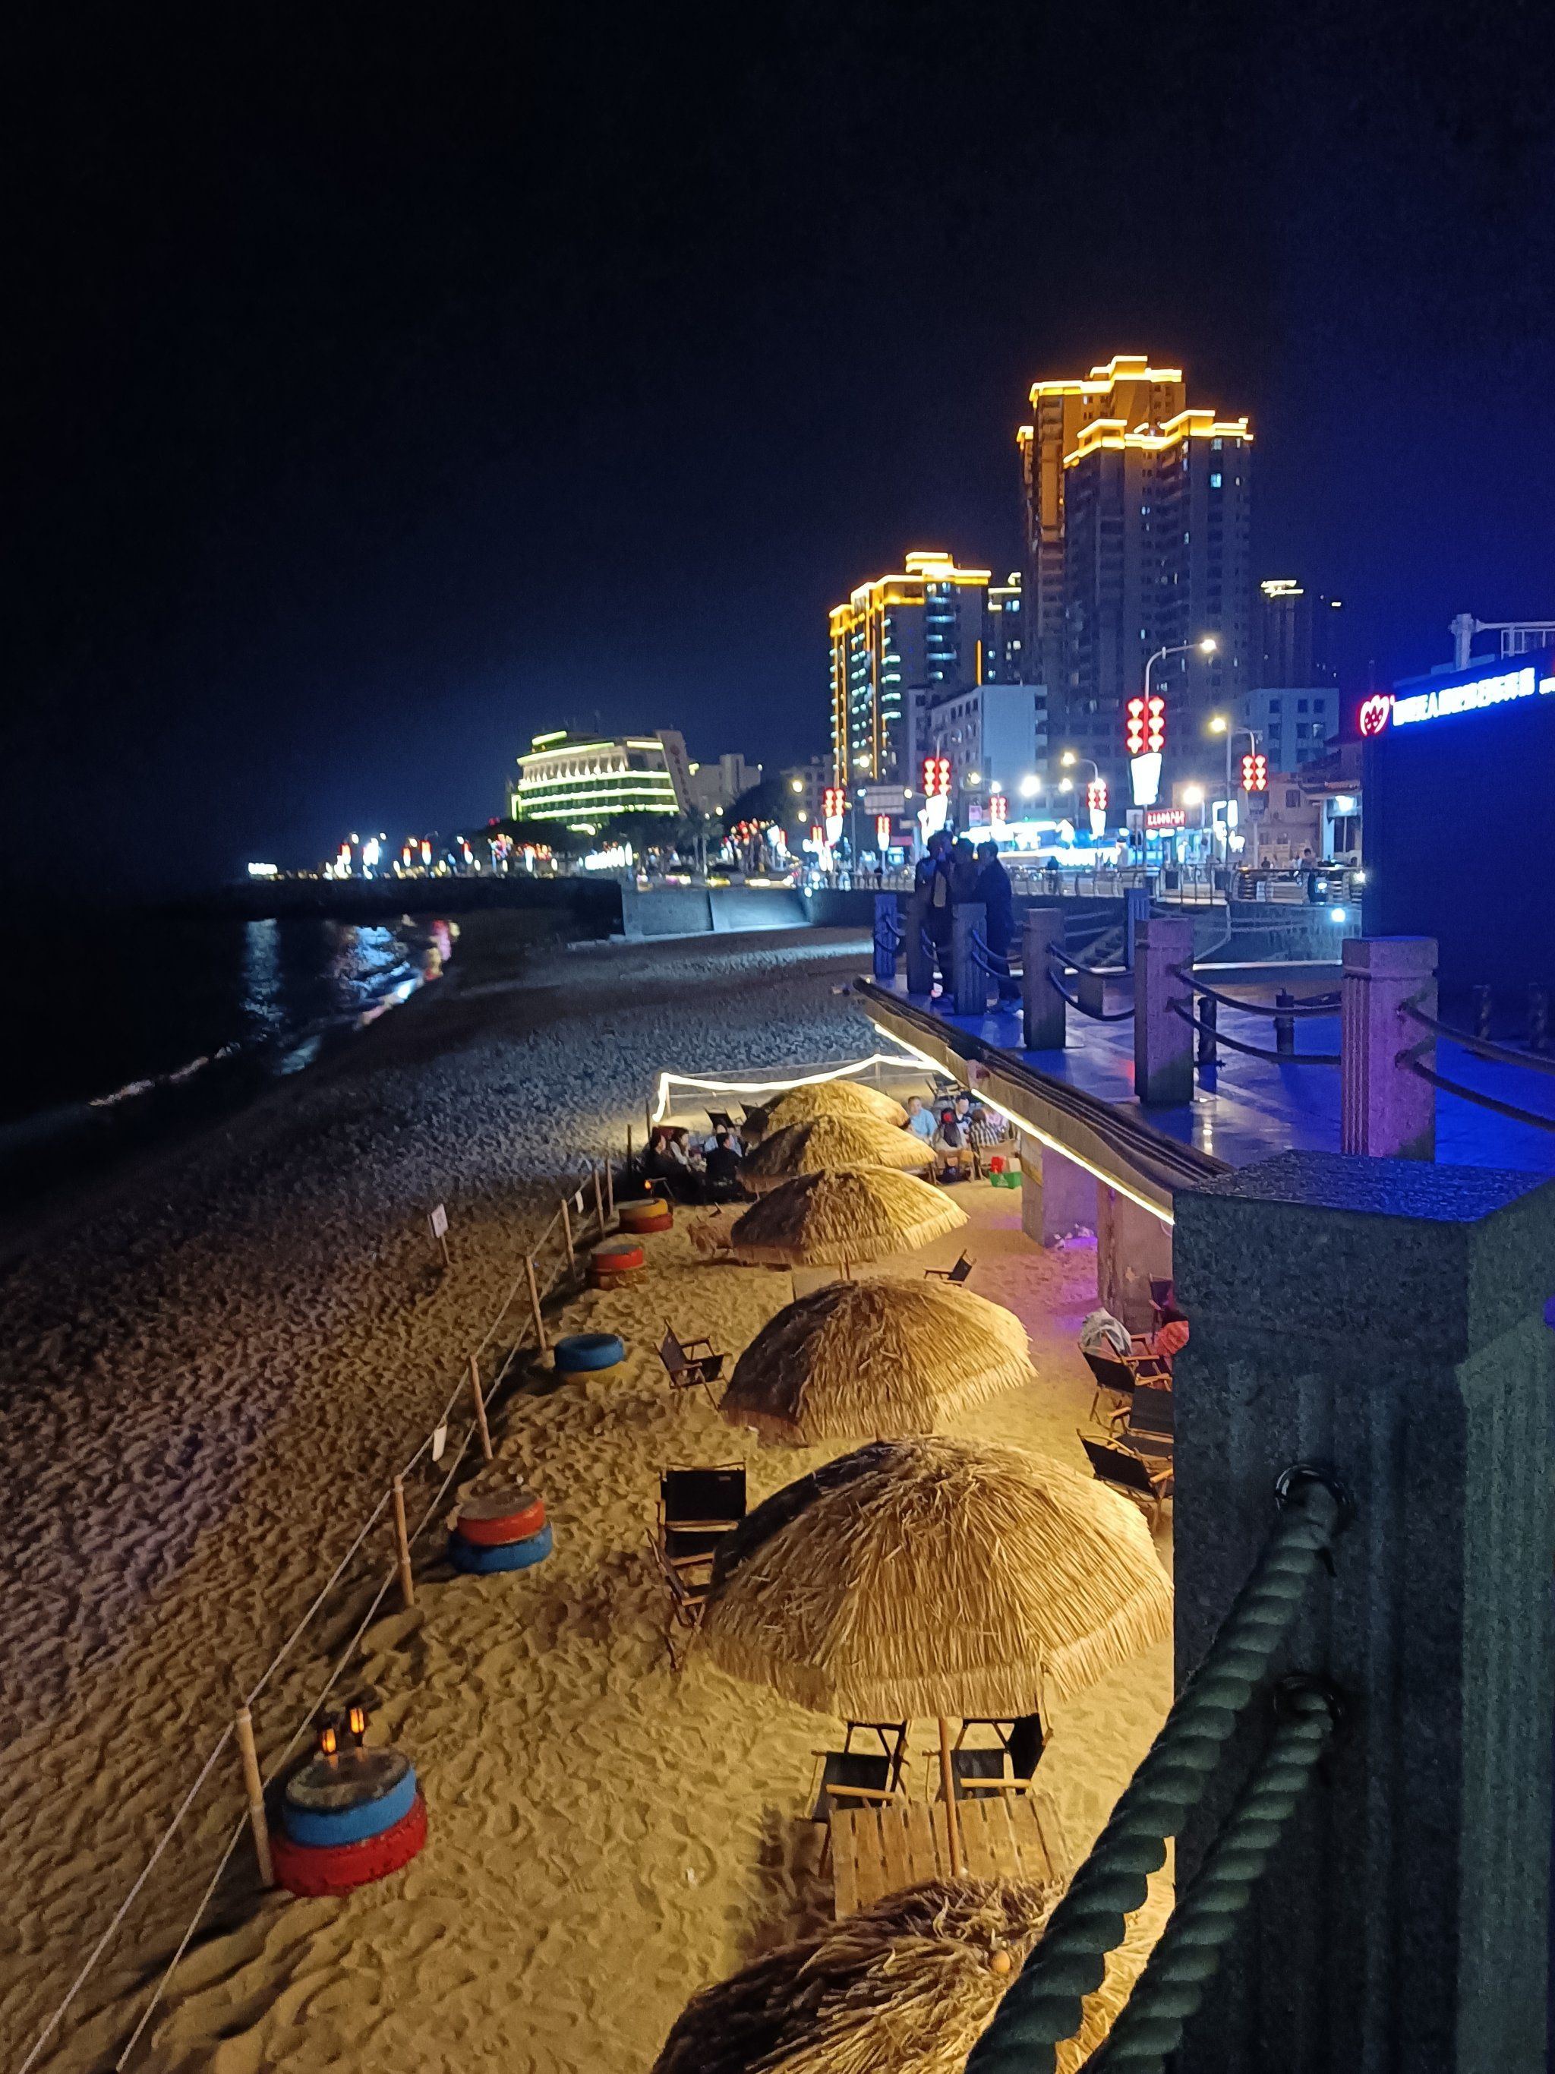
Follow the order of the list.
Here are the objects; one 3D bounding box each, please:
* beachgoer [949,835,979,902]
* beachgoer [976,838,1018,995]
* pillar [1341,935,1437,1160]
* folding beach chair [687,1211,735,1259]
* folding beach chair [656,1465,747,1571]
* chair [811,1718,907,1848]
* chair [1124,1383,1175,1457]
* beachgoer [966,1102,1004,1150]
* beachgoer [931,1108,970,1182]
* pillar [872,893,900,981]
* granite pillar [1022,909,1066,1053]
[{"bbox_3d":[1.990,-1.223,17.200,0.500,1.720,0.320,1,6,24],"label":"beachgoer"},{"bbox_3d":[2.225,-1.144,16.421,0.360,1.690,0.500,-1,6,0],"label":"beachgoer"},{"bbox_3d":[2.542,0.136,6.730,0.270,1.080,0.270,-2,6,-4],"label":"pillar"},{"bbox_3d":[-0.718,2.216,17.700,0.490,0.640,0.530,-1,6,9],"label":"folding beach chair"},{"bbox_3d":[-0.431,2.930,9.450,0.530,0.640,0.490,-2,6,-3],"label":"folding beach chair"},{"bbox_3d":[0.346,3.138,6.850,0.490,0.640,0.530,-1,6,7],"label":"chair"},{"bbox_3d":[2.440,2.584,10.380,0.530,0.640,0.490,3,7,37],"label":"chair"},{"bbox_3d":[3.269,1.639,25.284,0.520,1.100,0.750,-2,6,-7],"label":"beachgoer"},{"bbox_3d":[2.497,1.499,23.081,0.500,0.980,0.650,-2,6,-3],"label":"beachgoer"},{"bbox_3d":[1.432,-1.326,21.250,0.290,1.120,0.290,-2,6,-5],"label":"pillar"},{"bbox_3d":[2.076,-0.457,12.614,0.270,1.080,0.270,-2,6,-4],"label":"granite pillar"}]

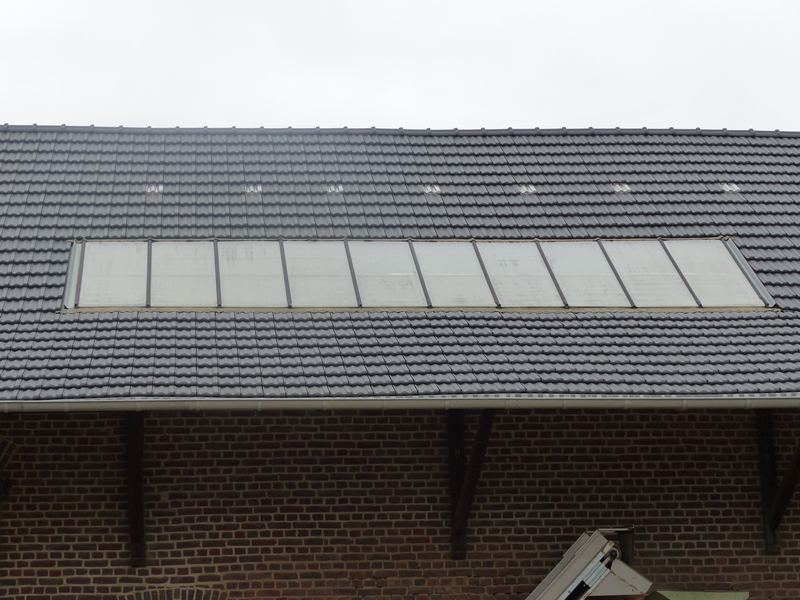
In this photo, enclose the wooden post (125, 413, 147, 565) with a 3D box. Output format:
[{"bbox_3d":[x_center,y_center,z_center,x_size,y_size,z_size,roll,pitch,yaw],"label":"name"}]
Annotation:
[{"bbox_3d":[-2.615,1.858,18.725,0.160,1.605,0.220,0,-11,-7],"label":"wooden post"}]

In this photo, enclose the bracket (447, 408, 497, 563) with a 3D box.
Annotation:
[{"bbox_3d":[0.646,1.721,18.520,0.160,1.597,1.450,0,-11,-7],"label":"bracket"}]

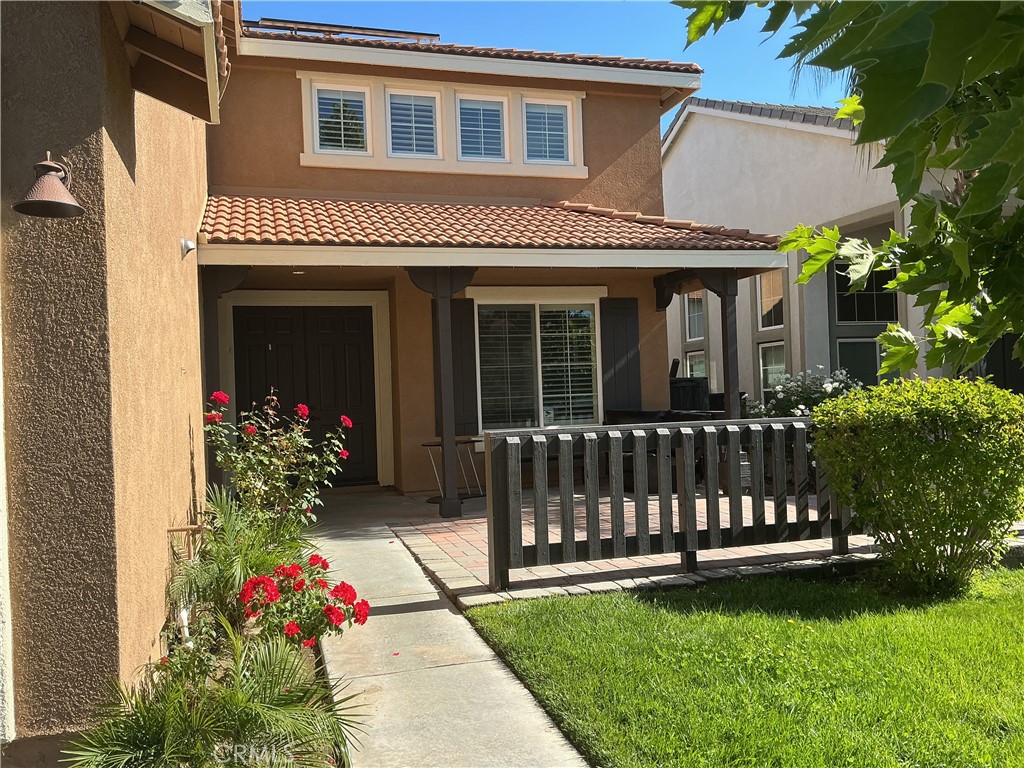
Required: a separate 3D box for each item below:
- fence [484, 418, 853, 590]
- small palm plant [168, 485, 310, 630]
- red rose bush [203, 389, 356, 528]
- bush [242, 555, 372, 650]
[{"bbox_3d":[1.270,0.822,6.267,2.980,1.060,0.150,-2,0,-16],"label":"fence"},{"bbox_3d":[-1.750,1.116,5.550,0.850,0.880,0.780,-2,0,-16],"label":"small palm plant"},{"bbox_3d":[-1.938,0.704,7.150,1.180,1.320,1.000,-2,0,-16],"label":"red rose bush"},{"bbox_3d":[-1.185,1.237,4.900,0.690,0.540,0.570,-2,0,-16],"label":"bush"}]

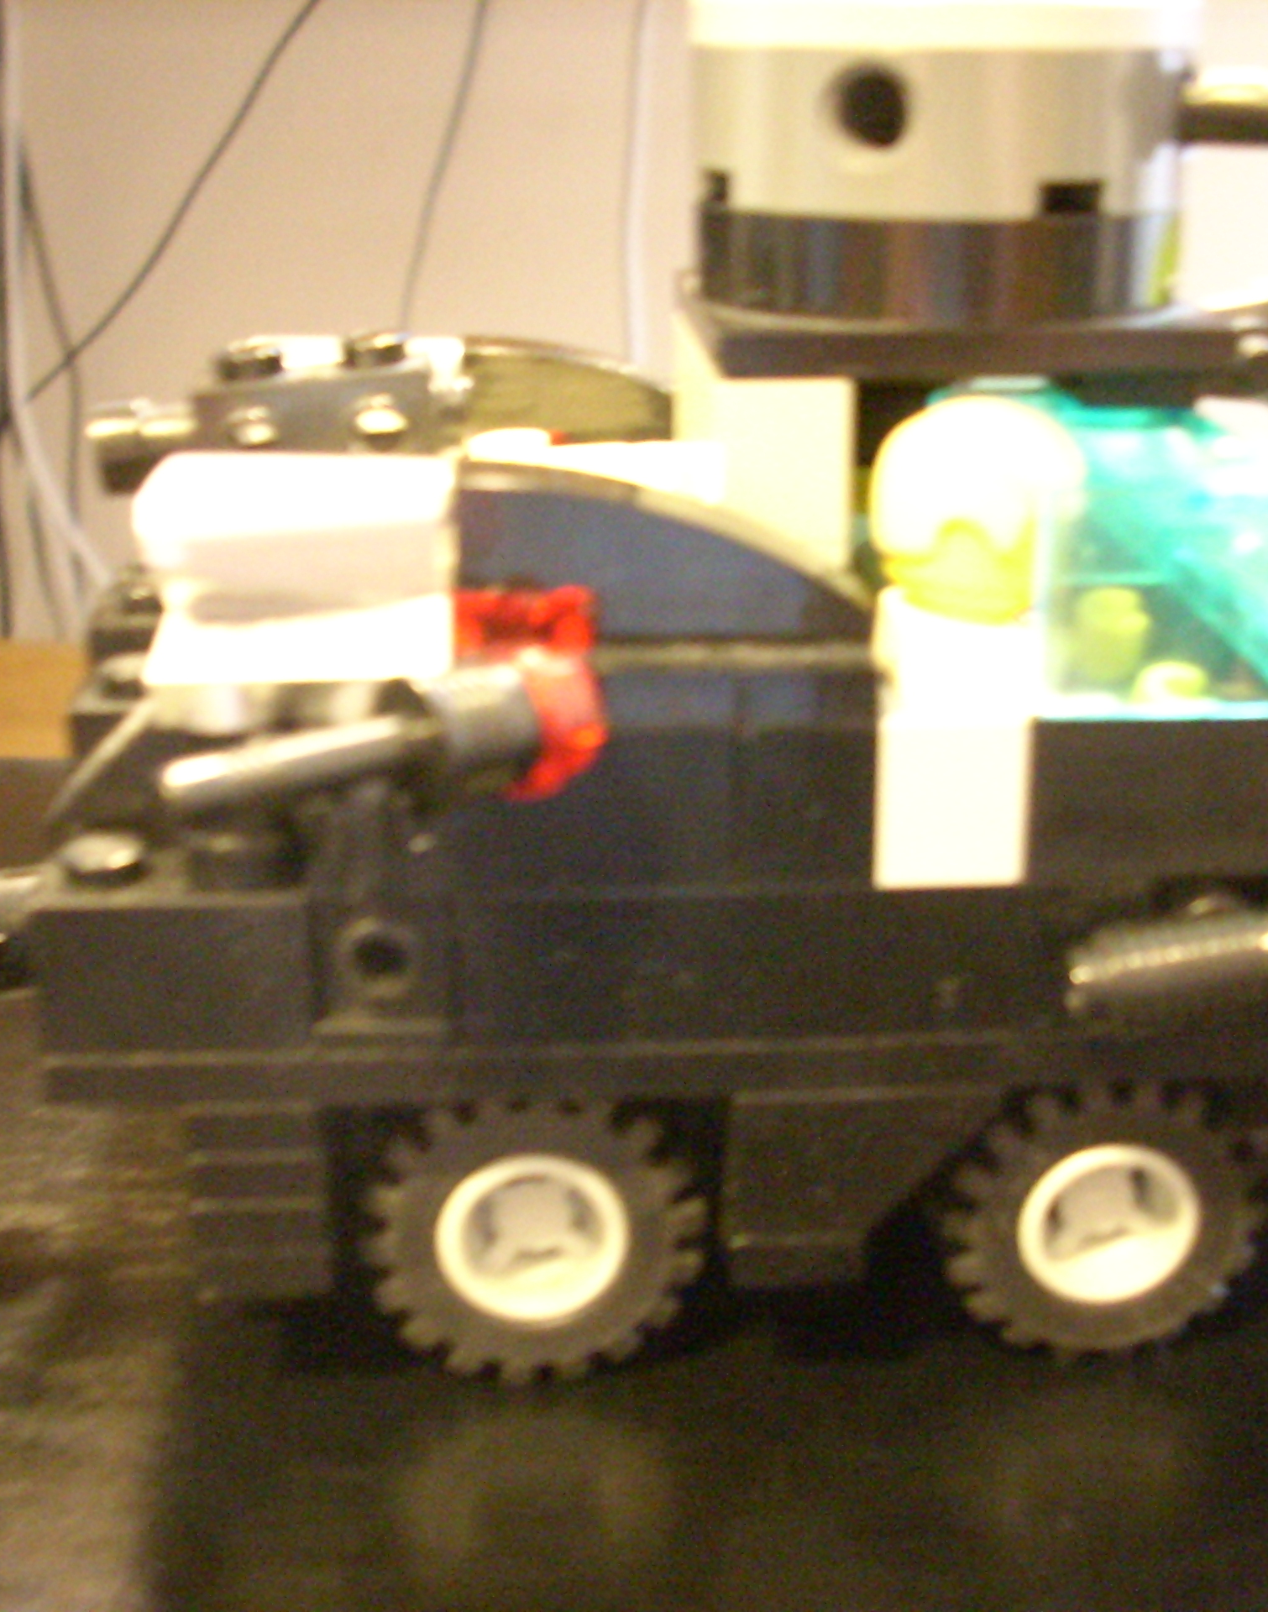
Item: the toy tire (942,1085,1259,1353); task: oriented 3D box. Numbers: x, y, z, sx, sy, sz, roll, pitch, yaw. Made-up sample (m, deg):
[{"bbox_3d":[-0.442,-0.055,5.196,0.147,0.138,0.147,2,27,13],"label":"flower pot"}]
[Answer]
[{"bbox_3d":[0.030,0.023,0.148,0.020,0.020,0.011,-1,17,-1],"label":"toy tire"}]

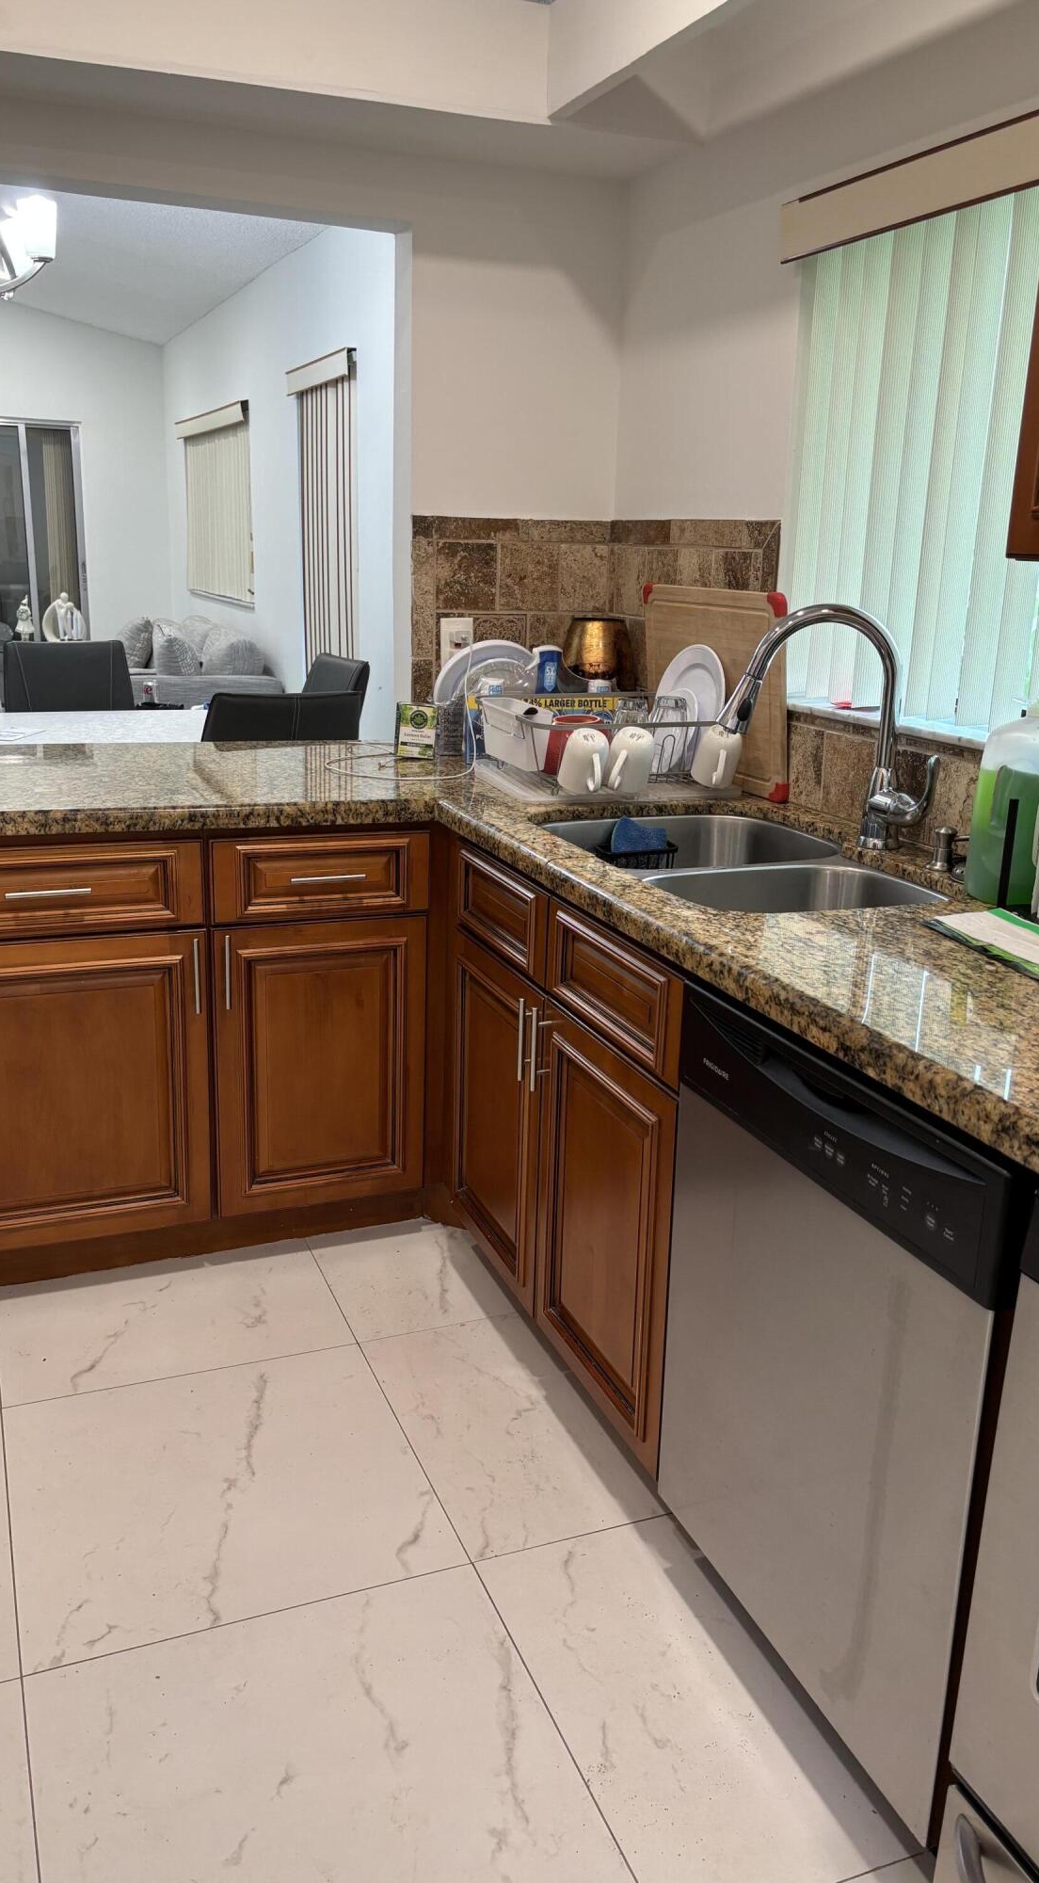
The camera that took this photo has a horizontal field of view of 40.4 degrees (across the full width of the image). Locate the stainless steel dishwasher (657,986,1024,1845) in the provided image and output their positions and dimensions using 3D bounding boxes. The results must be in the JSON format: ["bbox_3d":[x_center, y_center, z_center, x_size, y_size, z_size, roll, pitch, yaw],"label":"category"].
[{"bbox_3d":[0.585,0.485,1.733,0.600,0.785,0.605,-5,17,-21],"label":"stainless steel dishwasher"}]

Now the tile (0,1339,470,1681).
[{"bbox_3d":[-0.457,0.827,2.155,0.600,0.010,0.600,-5,17,-21],"label":"tile"}]

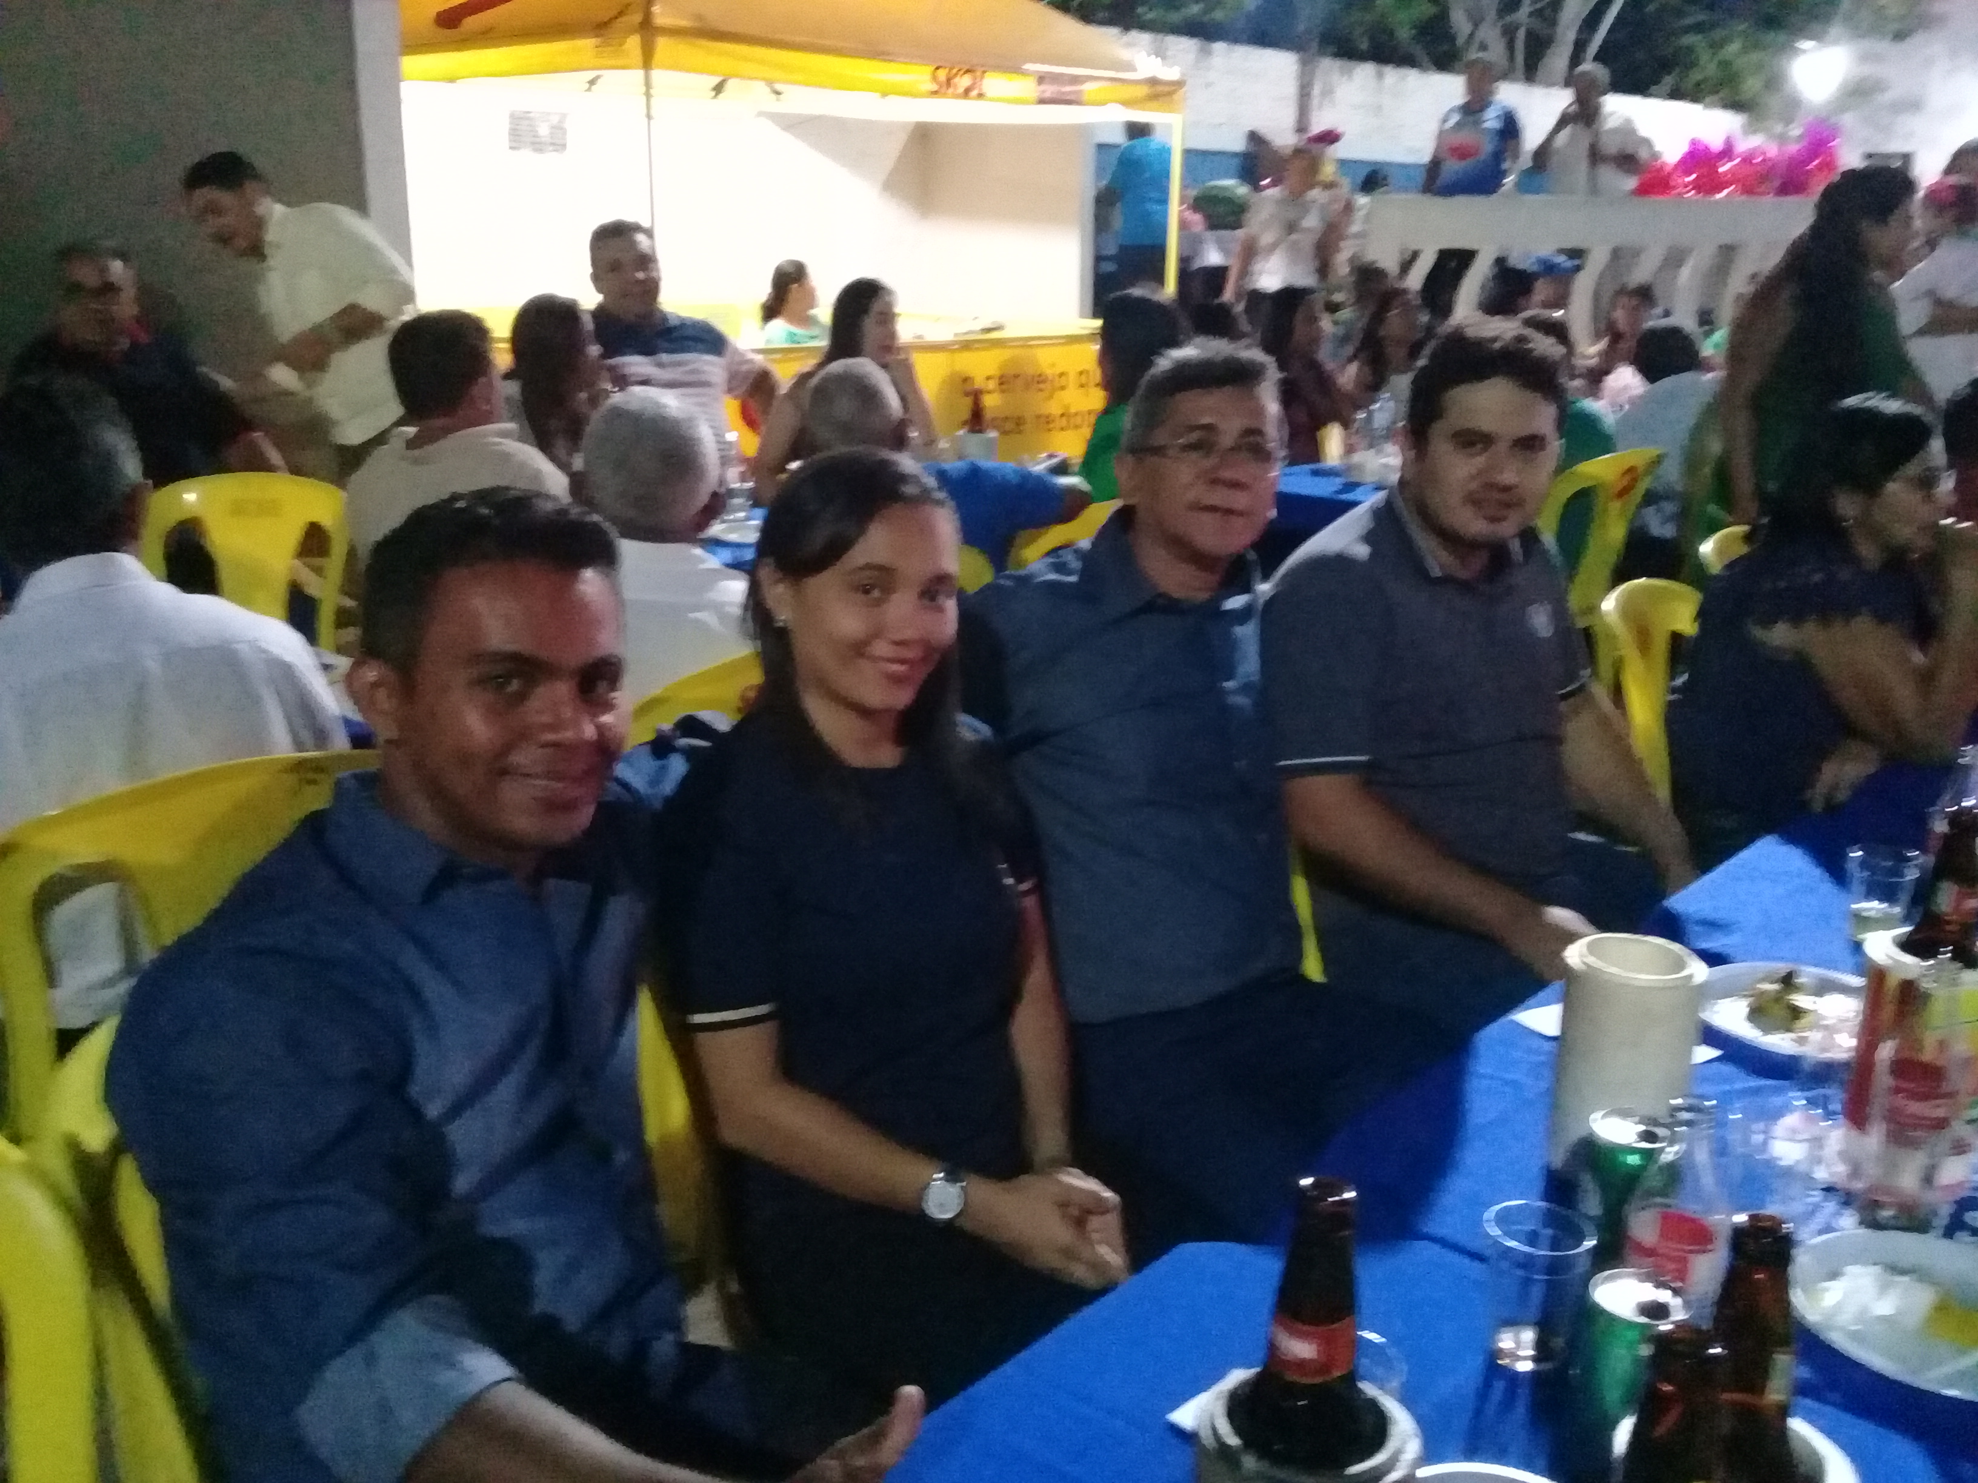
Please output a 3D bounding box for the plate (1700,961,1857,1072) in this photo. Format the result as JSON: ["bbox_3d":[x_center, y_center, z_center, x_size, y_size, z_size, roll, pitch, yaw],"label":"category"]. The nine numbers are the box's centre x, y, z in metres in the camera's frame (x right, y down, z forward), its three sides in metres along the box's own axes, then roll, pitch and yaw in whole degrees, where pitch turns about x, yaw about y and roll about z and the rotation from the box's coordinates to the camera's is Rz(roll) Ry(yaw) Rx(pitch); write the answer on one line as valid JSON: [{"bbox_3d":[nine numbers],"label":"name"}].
[{"bbox_3d":[0.738,0.254,1.607,0.215,0.030,0.215,1,15,0],"label":"plate"}]

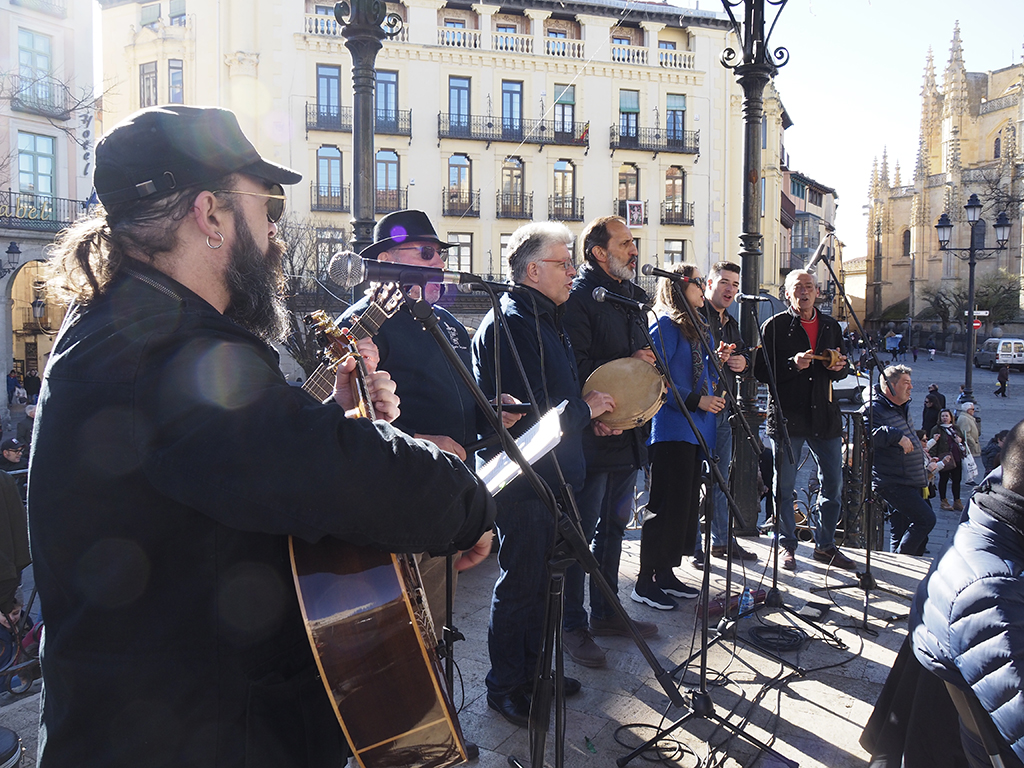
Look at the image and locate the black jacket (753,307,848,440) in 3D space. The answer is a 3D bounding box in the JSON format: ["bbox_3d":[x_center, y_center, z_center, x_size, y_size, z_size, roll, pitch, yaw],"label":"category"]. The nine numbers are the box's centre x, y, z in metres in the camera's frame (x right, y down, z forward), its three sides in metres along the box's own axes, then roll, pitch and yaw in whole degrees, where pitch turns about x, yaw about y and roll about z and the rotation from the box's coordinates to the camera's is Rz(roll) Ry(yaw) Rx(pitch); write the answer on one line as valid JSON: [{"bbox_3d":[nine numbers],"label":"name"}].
[{"bbox_3d":[1.695,-0.062,4.880,0.550,0.800,0.380,0,3,-2],"label":"black jacket"}]

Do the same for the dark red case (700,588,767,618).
[{"bbox_3d":[1.045,1.058,3.996,0.445,0.050,0.075,-2,4,-31],"label":"dark red case"}]

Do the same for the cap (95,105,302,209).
[{"bbox_3d":[-0.419,-0.310,1.130,0.275,0.135,0.185,-2,3,-33],"label":"cap"}]

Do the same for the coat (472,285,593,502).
[{"bbox_3d":[0.072,0.033,2.880,0.420,0.770,0.520,1,3,25],"label":"coat"}]

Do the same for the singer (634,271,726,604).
[{"bbox_3d":[0.830,0.234,4.145,0.440,1.675,0.470,2,3,30],"label":"singer"}]

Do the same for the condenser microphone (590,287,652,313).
[{"bbox_3d":[0.366,-0.284,2.780,0.195,0.052,0.052,15,3,0],"label":"condenser microphone"}]

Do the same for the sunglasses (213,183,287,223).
[{"bbox_3d":[-0.400,-0.243,1.100,0.143,0.053,0.143,-2,4,-44],"label":"sunglasses"}]

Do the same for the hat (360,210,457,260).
[{"bbox_3d":[-0.312,-0.451,2.500,0.300,0.135,0.270,1,3,27],"label":"hat"}]

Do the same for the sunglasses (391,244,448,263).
[{"bbox_3d":[-0.281,-0.373,2.400,0.143,0.046,0.145,1,3,30],"label":"sunglasses"}]

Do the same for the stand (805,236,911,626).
[{"bbox_3d":[1.740,0.176,4.052,0.600,1.800,0.550,0,3,5],"label":"stand"}]

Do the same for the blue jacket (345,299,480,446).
[{"bbox_3d":[-0.318,0.044,2.520,0.360,0.660,0.520,2,3,30],"label":"blue jacket"}]

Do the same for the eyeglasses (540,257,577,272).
[{"bbox_3d":[0.150,-0.412,2.880,0.140,0.045,0.140,1,3,25],"label":"eyeglasses"}]

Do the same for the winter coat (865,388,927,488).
[{"bbox_3d":[2.451,0.349,5.300,0.380,0.660,0.520,2,3,40],"label":"winter coat"}]

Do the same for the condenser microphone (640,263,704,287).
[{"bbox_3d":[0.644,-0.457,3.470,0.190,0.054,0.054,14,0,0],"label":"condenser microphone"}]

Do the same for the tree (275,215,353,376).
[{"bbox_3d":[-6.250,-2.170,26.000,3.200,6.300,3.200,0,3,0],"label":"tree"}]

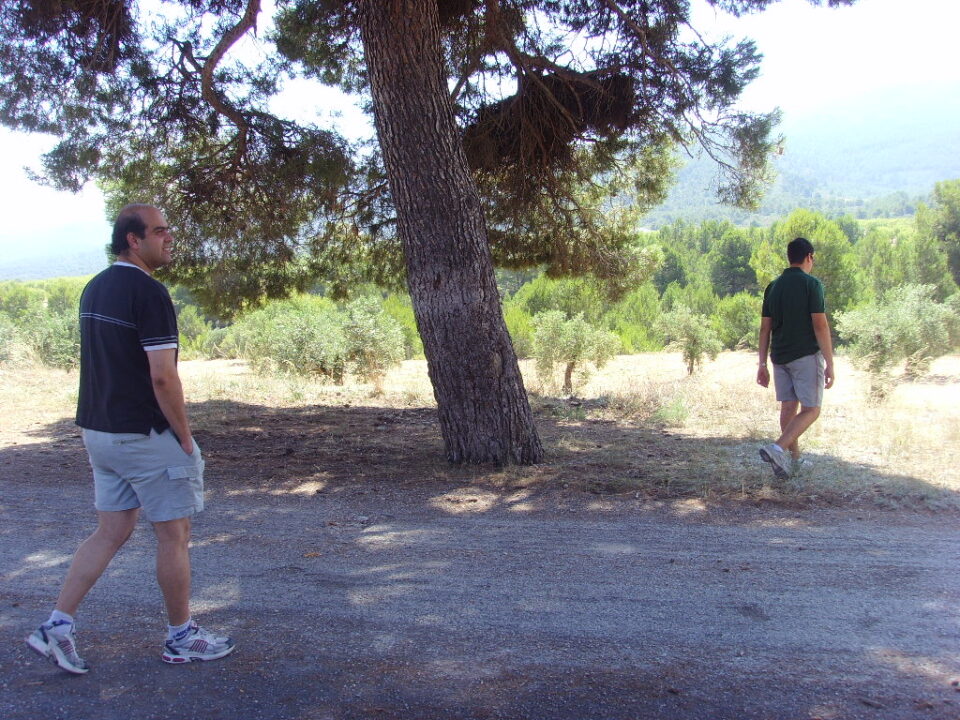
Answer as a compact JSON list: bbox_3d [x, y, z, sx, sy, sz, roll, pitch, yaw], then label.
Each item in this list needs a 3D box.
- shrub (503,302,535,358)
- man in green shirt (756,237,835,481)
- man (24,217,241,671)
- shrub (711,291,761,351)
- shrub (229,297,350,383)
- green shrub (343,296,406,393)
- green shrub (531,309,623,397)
[{"bbox_3d":[0.661,-0.706,25.939,1.298,1.345,1.233,0,5,0],"label":"shrub"},{"bbox_3d":[2.343,-0.036,7.955,0.540,1.720,0.600,5,7,42],"label":"man in green shirt"},{"bbox_3d":[-1.323,0.299,4.016,0.720,1.730,0.540,-4,6,-36],"label":"man"},{"bbox_3d":[6.705,-0.992,27.932,1.372,1.499,1.303,0,5,0],"label":"shrub"},{"bbox_3d":[-3.258,-0.346,18.430,1.950,1.537,1.657,0,5,0],"label":"shrub"},{"bbox_3d":[-1.723,-0.255,17.430,1.068,1.535,1.014,0,5,0],"label":"green shrub"},{"bbox_3d":[1.561,-0.119,17.438,1.424,1.359,1.353,0,5,0],"label":"green shrub"}]

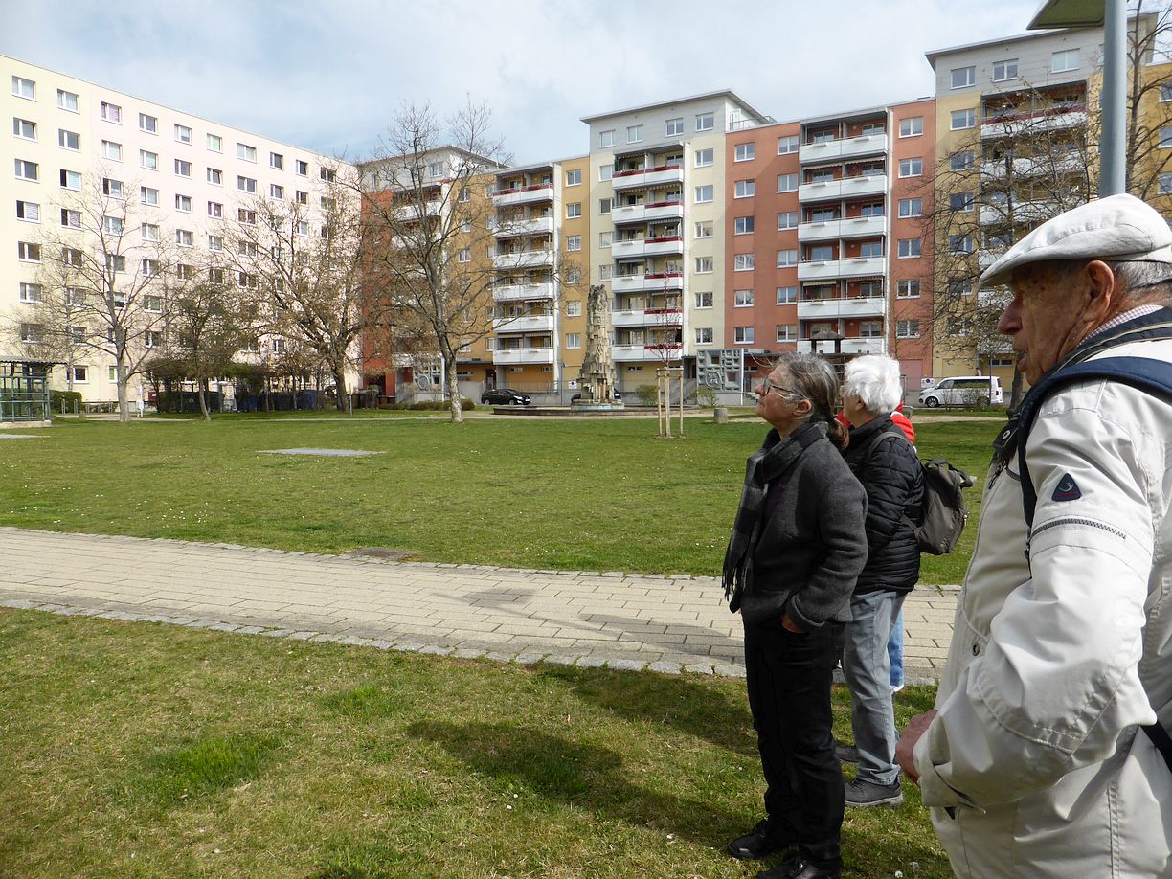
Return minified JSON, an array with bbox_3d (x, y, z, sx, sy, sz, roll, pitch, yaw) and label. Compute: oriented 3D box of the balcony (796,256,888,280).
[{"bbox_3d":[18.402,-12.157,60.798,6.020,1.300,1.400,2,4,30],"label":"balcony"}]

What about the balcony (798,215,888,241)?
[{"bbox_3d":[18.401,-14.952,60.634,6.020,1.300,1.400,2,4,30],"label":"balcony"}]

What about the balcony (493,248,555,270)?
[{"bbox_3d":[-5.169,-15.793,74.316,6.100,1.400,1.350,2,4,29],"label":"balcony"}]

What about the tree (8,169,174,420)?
[{"bbox_3d":[-25.648,-7.529,44.148,7.700,13.150,7.700,0,3,0],"label":"tree"}]

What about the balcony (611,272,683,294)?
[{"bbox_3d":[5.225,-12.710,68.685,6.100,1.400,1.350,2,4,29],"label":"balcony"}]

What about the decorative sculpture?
[{"bbox_3d":[0.765,-5.721,52.000,2.750,7.610,2.750,1,4,29],"label":"decorative sculpture"}]

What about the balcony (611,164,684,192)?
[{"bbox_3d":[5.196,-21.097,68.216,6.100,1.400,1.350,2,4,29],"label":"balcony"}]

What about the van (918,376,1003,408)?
[{"bbox_3d":[24.114,-3.022,54.431,4.920,1.970,1.920,2,4,34],"label":"van"}]

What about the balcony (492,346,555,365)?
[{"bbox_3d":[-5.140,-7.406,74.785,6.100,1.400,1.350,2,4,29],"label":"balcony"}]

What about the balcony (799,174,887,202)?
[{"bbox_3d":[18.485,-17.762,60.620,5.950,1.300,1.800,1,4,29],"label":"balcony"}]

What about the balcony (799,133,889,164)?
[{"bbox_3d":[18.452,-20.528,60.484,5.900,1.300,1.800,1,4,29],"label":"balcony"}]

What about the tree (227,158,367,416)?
[{"bbox_3d":[-18.016,-9.443,53.000,8.900,15.300,8.200,0,3,0],"label":"tree"}]

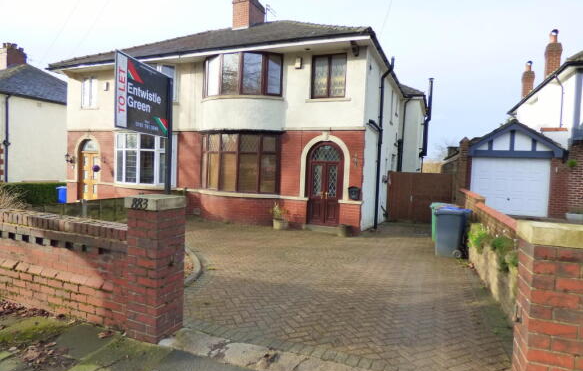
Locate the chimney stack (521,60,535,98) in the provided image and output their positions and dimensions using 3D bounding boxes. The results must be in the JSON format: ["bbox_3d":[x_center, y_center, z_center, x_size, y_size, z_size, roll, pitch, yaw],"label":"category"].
[{"bbox_3d":[11.772,-5.337,16.800,0.500,1.900,0.550,3,4,23],"label":"chimney stack"}]

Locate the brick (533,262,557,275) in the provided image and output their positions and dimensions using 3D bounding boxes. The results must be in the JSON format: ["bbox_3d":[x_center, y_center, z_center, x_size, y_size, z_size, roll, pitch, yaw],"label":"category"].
[{"bbox_3d":[1.462,0.467,1.996,0.105,0.075,0.170,3,4,19],"label":"brick"}]

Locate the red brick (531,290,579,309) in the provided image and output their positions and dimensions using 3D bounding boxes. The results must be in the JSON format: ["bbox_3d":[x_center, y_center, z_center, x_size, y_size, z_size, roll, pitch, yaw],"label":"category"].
[{"bbox_3d":[1.500,0.643,1.955,0.215,0.075,0.105,3,4,19],"label":"red brick"}]

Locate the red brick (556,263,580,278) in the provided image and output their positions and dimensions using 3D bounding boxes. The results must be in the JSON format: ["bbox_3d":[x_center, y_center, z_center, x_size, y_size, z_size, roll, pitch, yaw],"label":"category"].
[{"bbox_3d":[1.568,0.471,1.960,0.105,0.075,0.170,3,4,19],"label":"red brick"}]

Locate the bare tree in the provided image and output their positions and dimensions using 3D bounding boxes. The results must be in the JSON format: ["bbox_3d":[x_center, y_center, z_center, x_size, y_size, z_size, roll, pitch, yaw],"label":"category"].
[{"bbox_3d":[17.375,-2.821,38.000,3.600,5.500,3.600,3,4,23],"label":"bare tree"}]

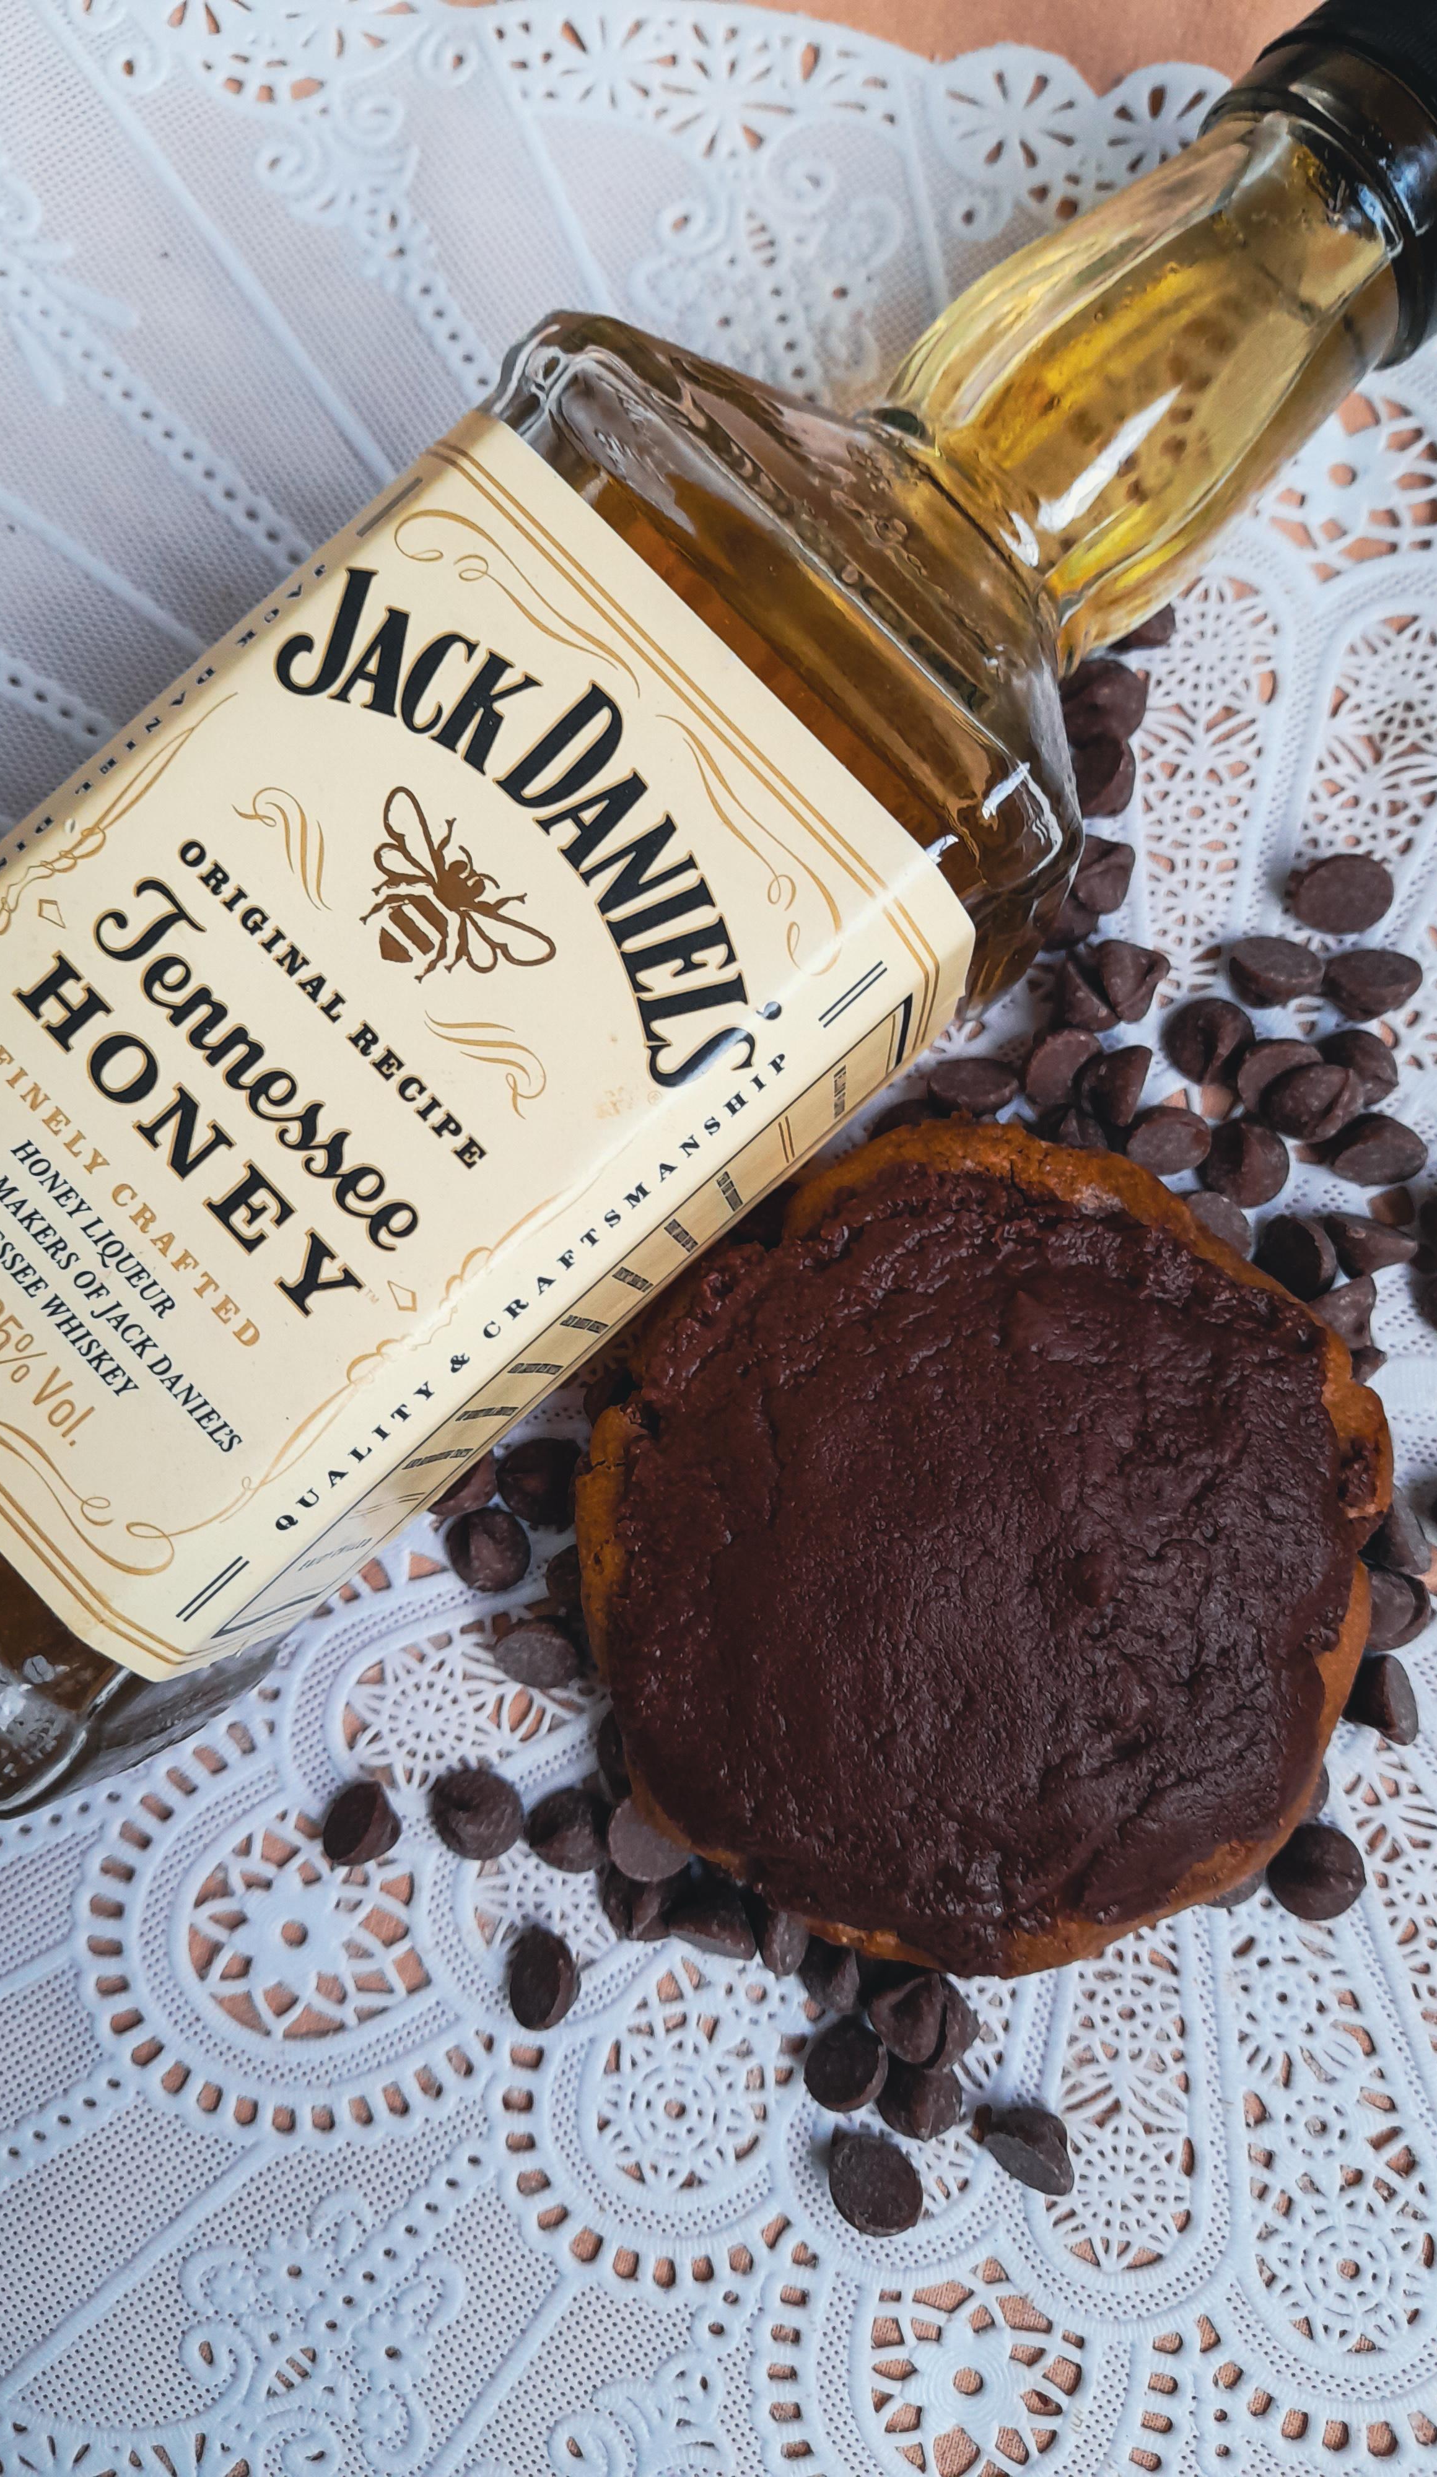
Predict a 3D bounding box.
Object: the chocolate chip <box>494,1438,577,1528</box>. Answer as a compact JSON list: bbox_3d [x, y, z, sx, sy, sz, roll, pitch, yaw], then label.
[{"bbox_3d":[-0.021,0.027,0.199,0.010,0.007,0.010,-3,81,17],"label":"chocolate chip"}]

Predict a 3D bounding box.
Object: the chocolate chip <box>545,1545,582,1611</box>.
[{"bbox_3d":[-0.015,0.038,0.199,0.010,0.007,0.010,0,86,3],"label":"chocolate chip"}]

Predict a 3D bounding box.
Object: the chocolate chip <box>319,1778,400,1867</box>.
[{"bbox_3d":[-0.039,0.067,0.202,0.006,0.010,0.010,24,49,-30],"label":"chocolate chip"}]

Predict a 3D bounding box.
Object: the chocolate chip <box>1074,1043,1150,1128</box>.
[{"bbox_3d":[0.045,-0.018,0.205,0.007,0.010,0.010,18,64,-1],"label":"chocolate chip"}]

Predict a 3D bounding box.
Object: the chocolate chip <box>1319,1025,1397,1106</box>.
[{"bbox_3d":[0.072,-0.019,0.198,0.010,0.007,0.010,0,88,-3],"label":"chocolate chip"}]

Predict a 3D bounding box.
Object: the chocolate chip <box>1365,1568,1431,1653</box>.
[{"bbox_3d":[0.075,0.041,0.197,0.007,0.010,0.010,9,85,-36],"label":"chocolate chip"}]

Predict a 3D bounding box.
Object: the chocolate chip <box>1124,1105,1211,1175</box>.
[{"bbox_3d":[0.051,-0.012,0.201,0.010,0.010,0.007,10,43,11],"label":"chocolate chip"}]

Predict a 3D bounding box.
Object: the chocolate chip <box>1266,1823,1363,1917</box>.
[{"bbox_3d":[0.066,0.069,0.192,0.011,0.007,0.011,-4,85,-16],"label":"chocolate chip"}]

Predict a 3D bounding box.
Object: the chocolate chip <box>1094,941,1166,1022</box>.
[{"bbox_3d":[0.048,-0.030,0.202,0.007,0.010,0.010,-23,77,33],"label":"chocolate chip"}]

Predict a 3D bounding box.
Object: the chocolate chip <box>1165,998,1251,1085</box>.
[{"bbox_3d":[0.056,-0.023,0.206,0.010,0.007,0.010,0,94,-6],"label":"chocolate chip"}]

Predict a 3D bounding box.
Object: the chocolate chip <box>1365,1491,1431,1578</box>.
[{"bbox_3d":[0.073,0.034,0.198,0.007,0.010,0.010,-35,84,34],"label":"chocolate chip"}]

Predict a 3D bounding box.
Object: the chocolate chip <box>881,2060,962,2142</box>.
[{"bbox_3d":[0.022,0.094,0.193,0.010,0.007,0.010,0,92,3],"label":"chocolate chip"}]

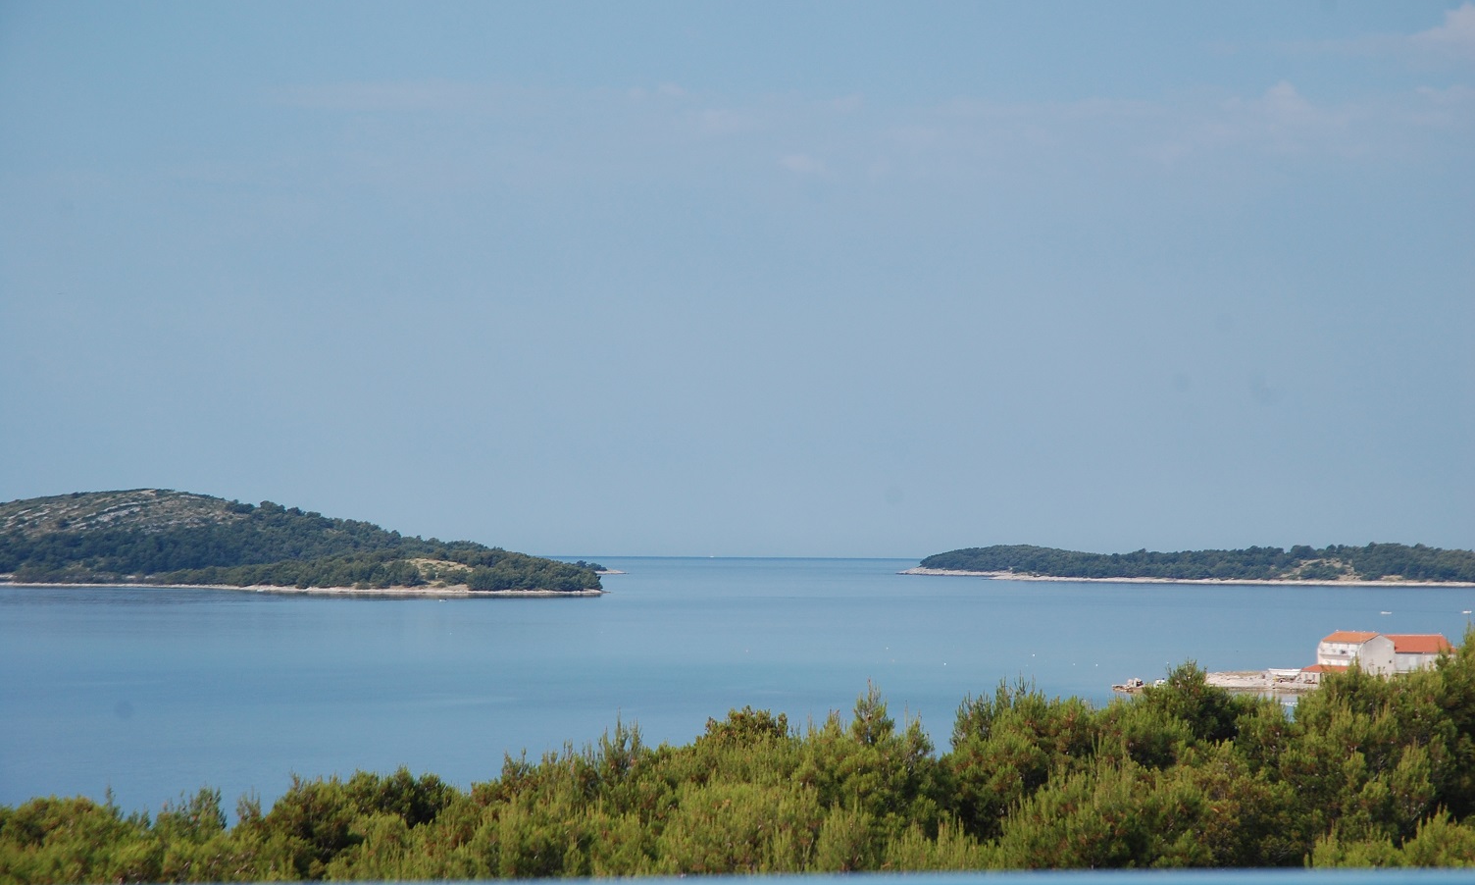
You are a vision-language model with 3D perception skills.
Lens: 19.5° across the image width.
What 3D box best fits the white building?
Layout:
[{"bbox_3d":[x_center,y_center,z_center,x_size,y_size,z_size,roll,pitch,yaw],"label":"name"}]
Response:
[{"bbox_3d":[134.700,45.500,912.000,28.000,11.000,17.000,1,-2,-30],"label":"white building"}]

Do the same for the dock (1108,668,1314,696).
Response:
[{"bbox_3d":[101.600,51.100,914.000,40.000,3.000,30.000,1,-1,-12],"label":"dock"}]

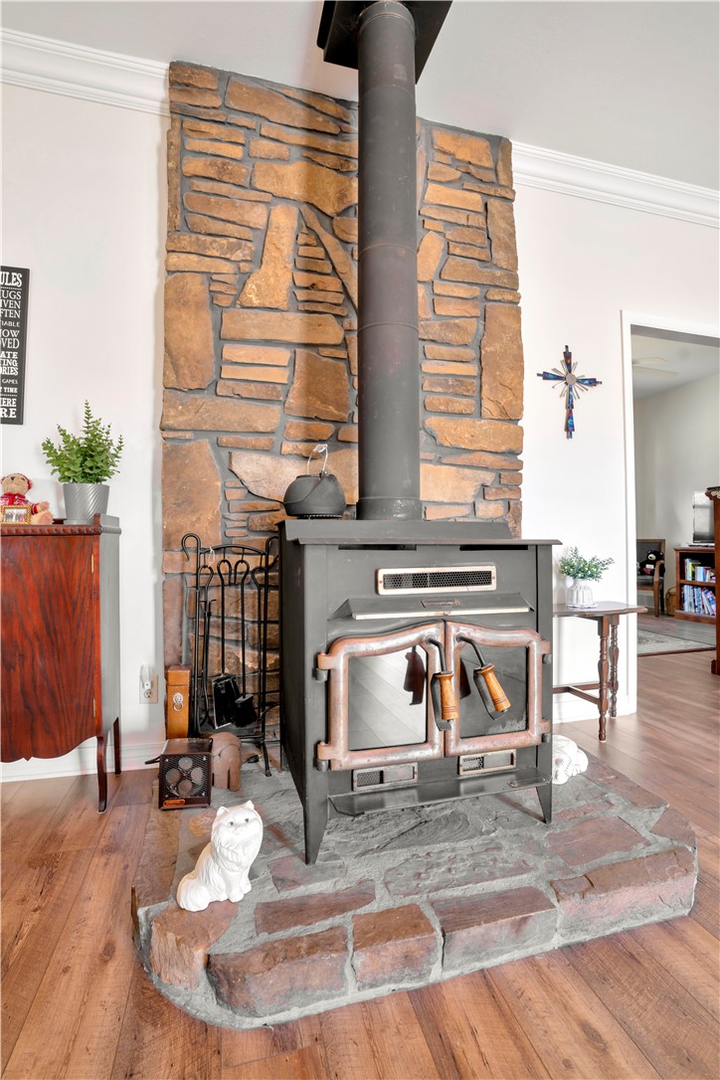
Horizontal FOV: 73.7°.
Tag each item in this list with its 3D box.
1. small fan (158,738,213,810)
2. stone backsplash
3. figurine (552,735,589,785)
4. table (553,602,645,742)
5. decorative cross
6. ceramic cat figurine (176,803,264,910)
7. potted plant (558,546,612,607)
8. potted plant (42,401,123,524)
[{"bbox_3d":[-0.532,0.723,1.499,0.150,0.165,0.120,0,-1,-9],"label":"small fan"},{"bbox_3d":[-0.012,-0.519,2.080,1.550,2.660,0.110,0,-1,-14],"label":"stone backsplash"},{"bbox_3d":[0.700,0.752,1.690,0.210,0.115,0.220,0,-1,20],"label":"figurine"},{"bbox_3d":[1.062,0.614,2.258,0.550,0.595,0.285,0,-1,-14],"label":"table"},{"bbox_3d":[1.042,-0.735,2.390,0.370,0.455,0.030,0,-1,-14],"label":"decorative cross"},{"bbox_3d":[-0.312,0.695,1.094,0.162,0.215,0.138,-1,-1,36],"label":"ceramic cat figurine"},{"bbox_3d":[1.082,0.181,2.305,0.255,0.290,0.210,0,-1,-14],"label":"potted plant"},{"bbox_3d":[-0.998,-0.274,1.730,0.285,0.450,0.255,0,-1,-14],"label":"potted plant"}]

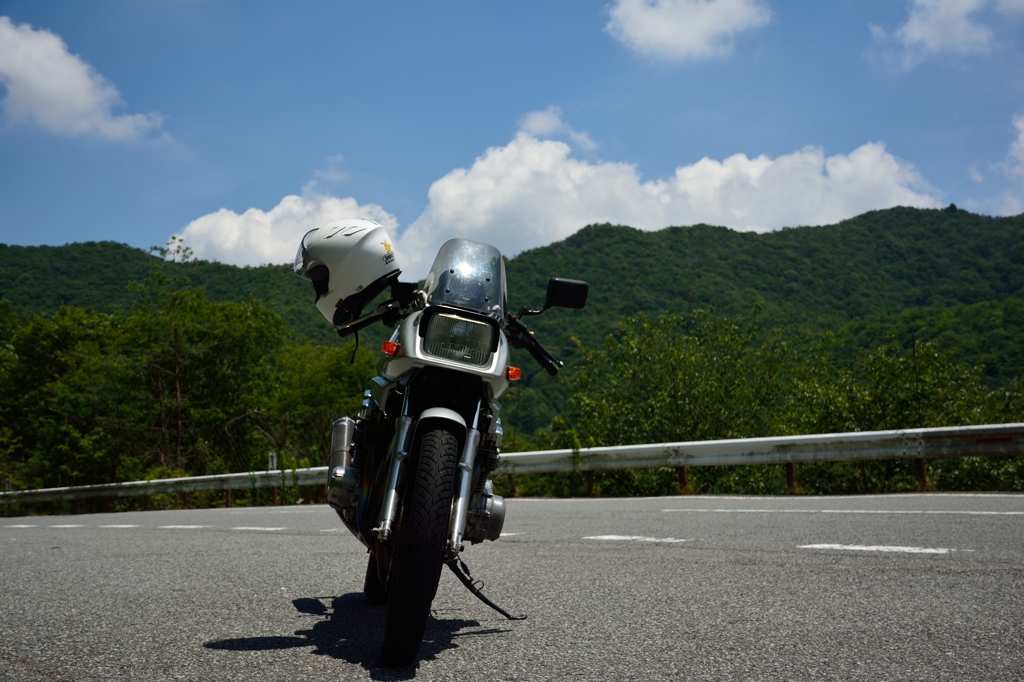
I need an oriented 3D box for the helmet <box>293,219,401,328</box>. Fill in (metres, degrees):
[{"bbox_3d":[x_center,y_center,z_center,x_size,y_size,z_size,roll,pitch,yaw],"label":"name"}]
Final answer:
[{"bbox_3d":[-0.479,-0.214,3.250,0.310,0.280,0.255,-26,0,16],"label":"helmet"}]

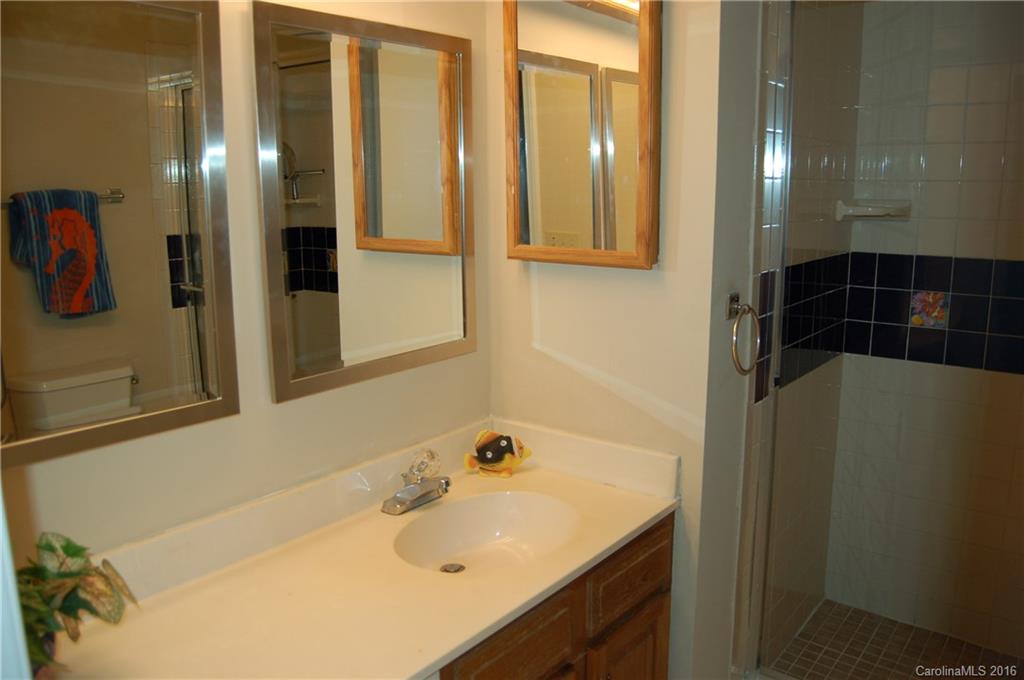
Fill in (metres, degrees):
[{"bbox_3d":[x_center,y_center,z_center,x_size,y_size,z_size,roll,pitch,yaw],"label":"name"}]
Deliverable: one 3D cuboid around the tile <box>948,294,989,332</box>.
[{"bbox_3d":[1.379,-0.080,2.310,0.108,0.108,0.010,8,15,39],"label":"tile"}]

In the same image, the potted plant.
[{"bbox_3d":[-0.720,0.423,1.212,0.204,0.199,0.213,9,14,39],"label":"potted plant"}]

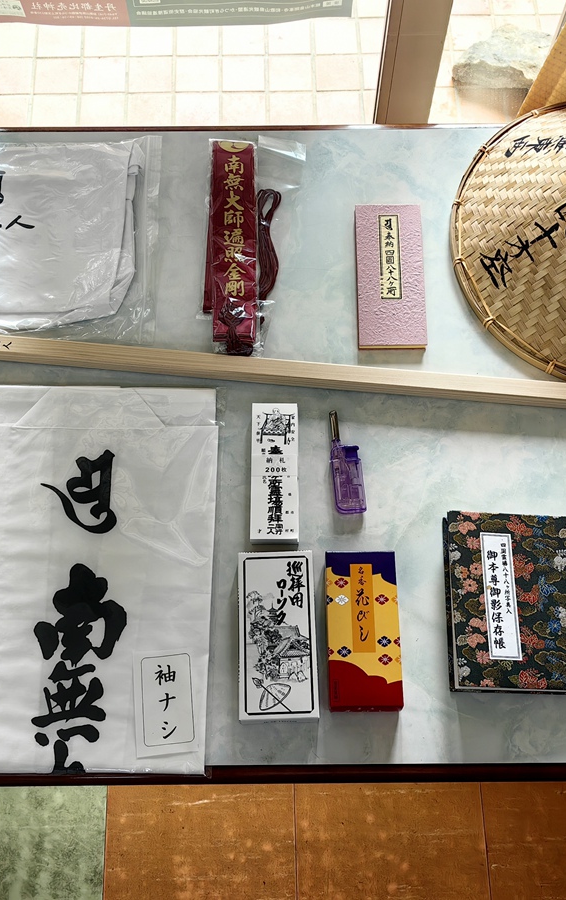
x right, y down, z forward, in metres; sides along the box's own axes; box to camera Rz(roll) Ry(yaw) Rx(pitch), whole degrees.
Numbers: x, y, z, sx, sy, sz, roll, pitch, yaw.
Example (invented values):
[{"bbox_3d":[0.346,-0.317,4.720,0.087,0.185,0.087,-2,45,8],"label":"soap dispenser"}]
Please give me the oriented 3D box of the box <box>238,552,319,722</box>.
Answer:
[{"bbox_3d":[-0.005,0.185,0.922,0.075,0.045,0.160,-2,69,0],"label":"box"}]

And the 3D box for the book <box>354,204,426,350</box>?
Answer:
[{"bbox_3d":[0.124,-0.202,1.085,0.076,0.011,0.186,0,69,0],"label":"book"}]

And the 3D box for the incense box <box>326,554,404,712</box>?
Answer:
[{"bbox_3d":[0.079,0.179,0.926,0.068,0.040,0.150,-1,69,0],"label":"incense box"}]

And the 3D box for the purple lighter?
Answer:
[{"bbox_3d":[0.068,0.012,1.002,0.031,0.015,0.117,-5,70,-2],"label":"purple lighter"}]

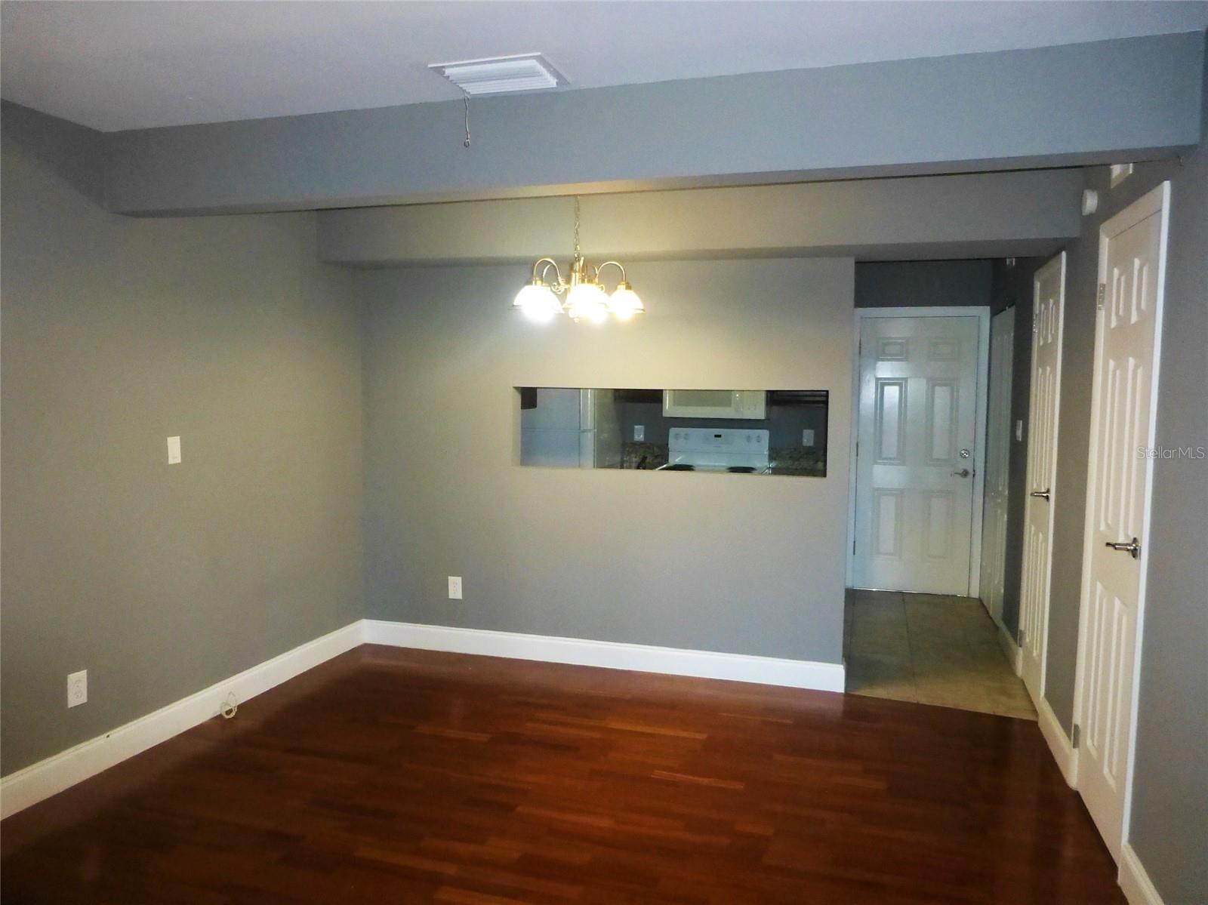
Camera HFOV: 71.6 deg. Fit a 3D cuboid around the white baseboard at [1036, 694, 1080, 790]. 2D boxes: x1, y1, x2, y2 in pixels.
[{"bbox_3d":[1.893,1.181,3.513,0.018,0.140,0.680,2,5,18],"label":"white baseboard"}]

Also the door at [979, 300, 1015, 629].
[{"bbox_3d":[2.615,0.088,5.559,0.050,2.000,0.900,2,5,18],"label":"door"}]

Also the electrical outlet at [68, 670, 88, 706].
[{"bbox_3d":[-1.973,0.888,3.149,0.010,0.121,0.077,2,5,19],"label":"electrical outlet"}]

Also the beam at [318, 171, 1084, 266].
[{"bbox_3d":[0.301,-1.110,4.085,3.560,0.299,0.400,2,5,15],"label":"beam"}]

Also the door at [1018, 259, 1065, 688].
[{"bbox_3d":[2.119,0.149,4.062,0.060,2.110,0.670,2,5,18],"label":"door"}]

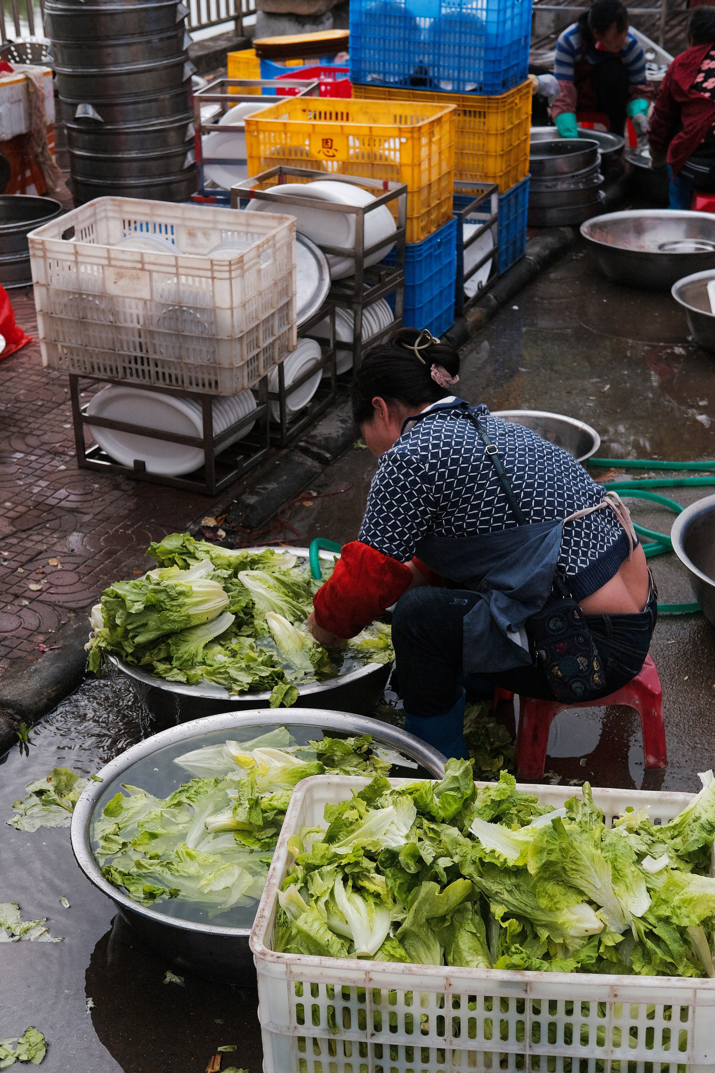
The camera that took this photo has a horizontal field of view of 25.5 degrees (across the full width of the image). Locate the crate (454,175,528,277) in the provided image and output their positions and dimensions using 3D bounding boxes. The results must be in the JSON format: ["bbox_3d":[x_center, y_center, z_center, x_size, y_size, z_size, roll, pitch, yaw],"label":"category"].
[{"bbox_3d":[0.345,-1.275,6.358,0.611,0.303,0.425,8,27,19],"label":"crate"}]

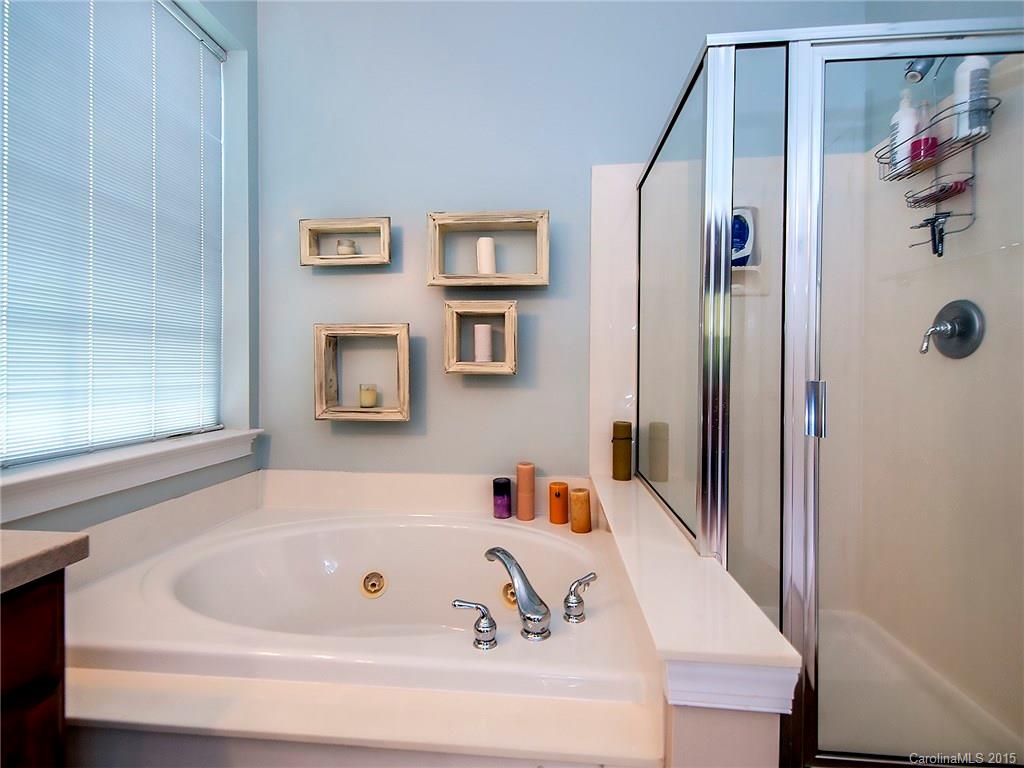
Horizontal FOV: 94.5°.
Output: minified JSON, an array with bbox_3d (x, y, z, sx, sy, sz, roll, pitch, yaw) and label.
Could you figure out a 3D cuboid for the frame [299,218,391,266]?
[{"bbox_3d":[-0.714,-0.613,2.079,0.398,0.196,0.080,0,1,5],"label":"frame"}]

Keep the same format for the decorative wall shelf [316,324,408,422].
[{"bbox_3d":[-0.633,-0.051,2.068,0.411,0.410,0.110,0,1,5],"label":"decorative wall shelf"}]

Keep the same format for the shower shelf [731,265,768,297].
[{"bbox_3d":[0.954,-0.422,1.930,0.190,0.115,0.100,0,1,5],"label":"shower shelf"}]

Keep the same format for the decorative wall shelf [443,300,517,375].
[{"bbox_3d":[-0.126,-0.194,2.022,0.302,0.302,0.110,0,1,5],"label":"decorative wall shelf"}]

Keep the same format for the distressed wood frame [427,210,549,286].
[{"bbox_3d":[-0.095,-0.558,2.012,0.500,0.300,0.110,0,1,5],"label":"distressed wood frame"}]

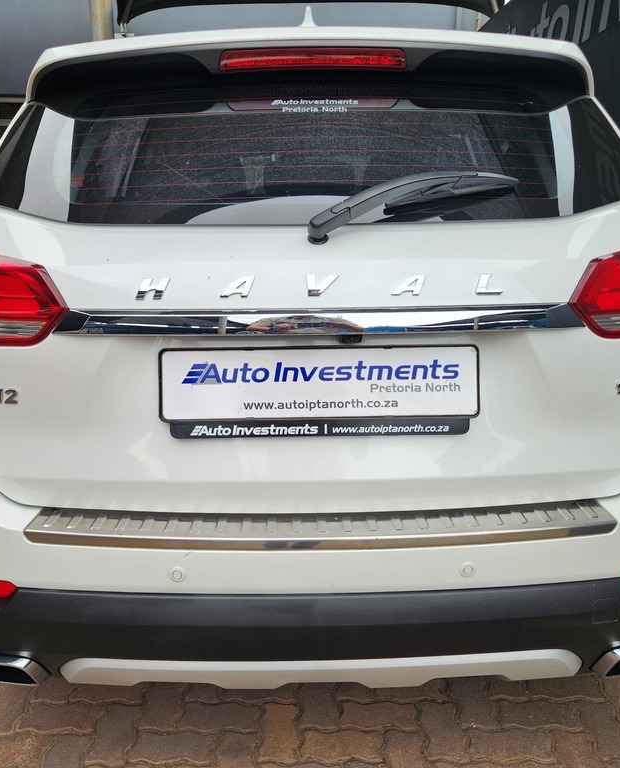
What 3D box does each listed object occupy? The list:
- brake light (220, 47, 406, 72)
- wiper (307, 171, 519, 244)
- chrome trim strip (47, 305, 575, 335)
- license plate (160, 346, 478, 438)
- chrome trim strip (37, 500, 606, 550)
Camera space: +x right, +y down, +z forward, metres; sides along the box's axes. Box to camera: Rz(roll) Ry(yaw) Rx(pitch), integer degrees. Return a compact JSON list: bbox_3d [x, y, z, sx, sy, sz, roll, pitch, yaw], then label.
[{"bbox_3d":[0.006,-0.549,1.152,0.314,0.041,0.042,-1,15,0],"label":"brake light"},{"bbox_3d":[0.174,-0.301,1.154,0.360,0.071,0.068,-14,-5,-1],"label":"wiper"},{"bbox_3d":[0.013,-0.107,1.148,0.899,0.044,0.063,-1,15,0],"label":"chrome trim strip"},{"bbox_3d":[0.016,0.014,1.167,0.551,0.154,0.020,-1,1,0],"label":"license plate"},{"bbox_3d":[0.018,0.250,1.186,1.008,0.032,0.141,-1,15,0],"label":"chrome trim strip"}]

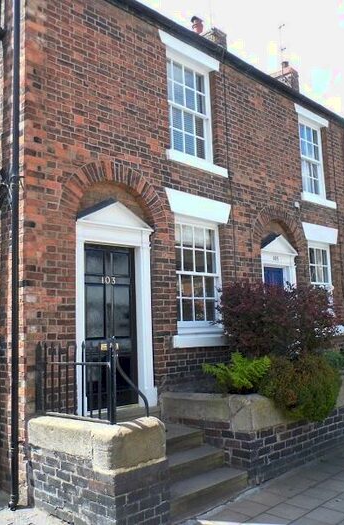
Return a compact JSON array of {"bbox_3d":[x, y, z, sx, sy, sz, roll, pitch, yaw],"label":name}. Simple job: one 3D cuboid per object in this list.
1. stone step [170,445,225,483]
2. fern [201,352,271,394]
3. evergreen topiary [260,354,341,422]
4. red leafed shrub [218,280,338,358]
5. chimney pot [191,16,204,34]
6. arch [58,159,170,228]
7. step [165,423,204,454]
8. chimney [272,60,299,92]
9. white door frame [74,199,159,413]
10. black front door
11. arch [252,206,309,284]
[{"bbox_3d":[0.027,1.996,5.061,1.200,0.165,0.330,5,-10,-45],"label":"stone step"},{"bbox_3d":[0.727,1.252,5.700,0.780,0.500,0.720,-2,-7,0],"label":"fern"},{"bbox_3d":[1.618,1.587,6.366,0.950,0.880,0.900,5,-9,-44],"label":"evergreen topiary"},{"bbox_3d":[1.424,0.796,6.823,1.450,1.120,1.150,5,-9,-44],"label":"red leafed shrub"},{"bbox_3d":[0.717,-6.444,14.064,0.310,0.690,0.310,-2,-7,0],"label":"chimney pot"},{"bbox_3d":[-0.703,-0.848,6.160,1.650,0.740,0.200,5,-10,-45],"label":"arch"},{"bbox_3d":[-0.320,2.000,5.520,1.246,0.163,0.602,5,-9,-44],"label":"step"},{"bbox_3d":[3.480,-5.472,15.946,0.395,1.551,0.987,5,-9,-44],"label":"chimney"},{"bbox_3d":[-0.666,0.497,5.901,1.140,2.449,0.221,5,-9,-44],"label":"white door frame"},{"bbox_3d":[-0.739,0.741,5.876,0.818,1.868,0.056,5,-9,-44],"label":"black front door"},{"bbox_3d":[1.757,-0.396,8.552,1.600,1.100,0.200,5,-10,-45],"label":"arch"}]

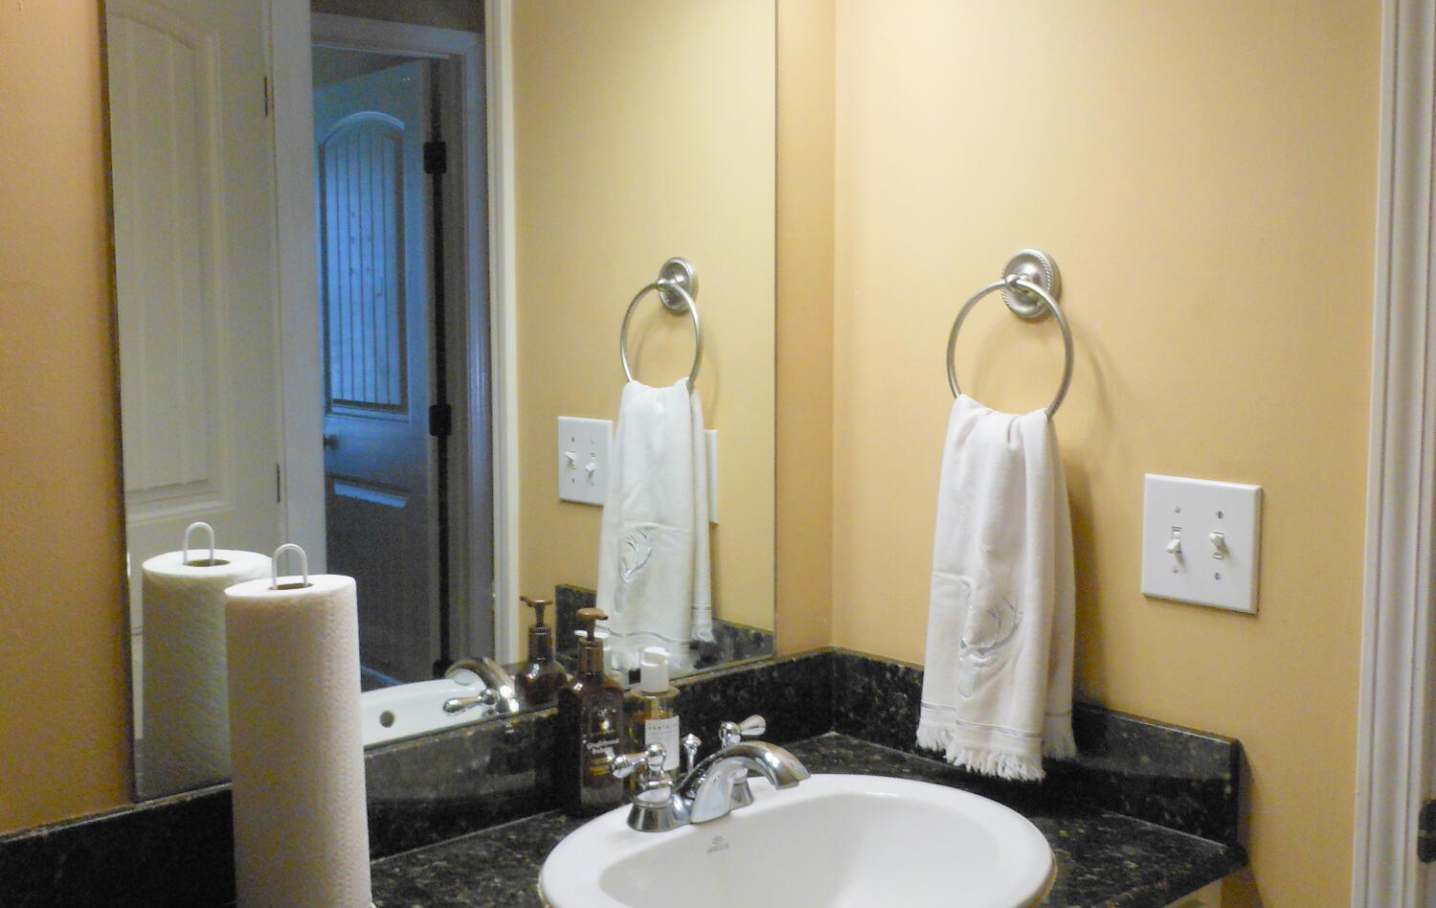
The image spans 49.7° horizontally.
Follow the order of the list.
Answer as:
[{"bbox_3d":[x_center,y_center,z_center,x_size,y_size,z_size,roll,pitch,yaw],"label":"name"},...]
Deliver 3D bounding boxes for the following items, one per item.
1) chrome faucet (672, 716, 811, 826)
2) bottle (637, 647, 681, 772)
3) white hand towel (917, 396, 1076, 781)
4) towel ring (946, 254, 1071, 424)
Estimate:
[{"bbox_3d":[0.018,0.321,1.518,0.207,0.091,0.189,-6,8,-43],"label":"chrome faucet"},{"bbox_3d":[-0.064,0.284,1.641,0.055,0.156,0.055,0,6,0],"label":"bottle"},{"bbox_3d":[0.290,0.139,1.636,0.065,0.398,0.199,-6,8,-43],"label":"white hand towel"},{"bbox_3d":[0.313,-0.118,1.616,0.062,0.189,0.161,-6,8,-43],"label":"towel ring"}]

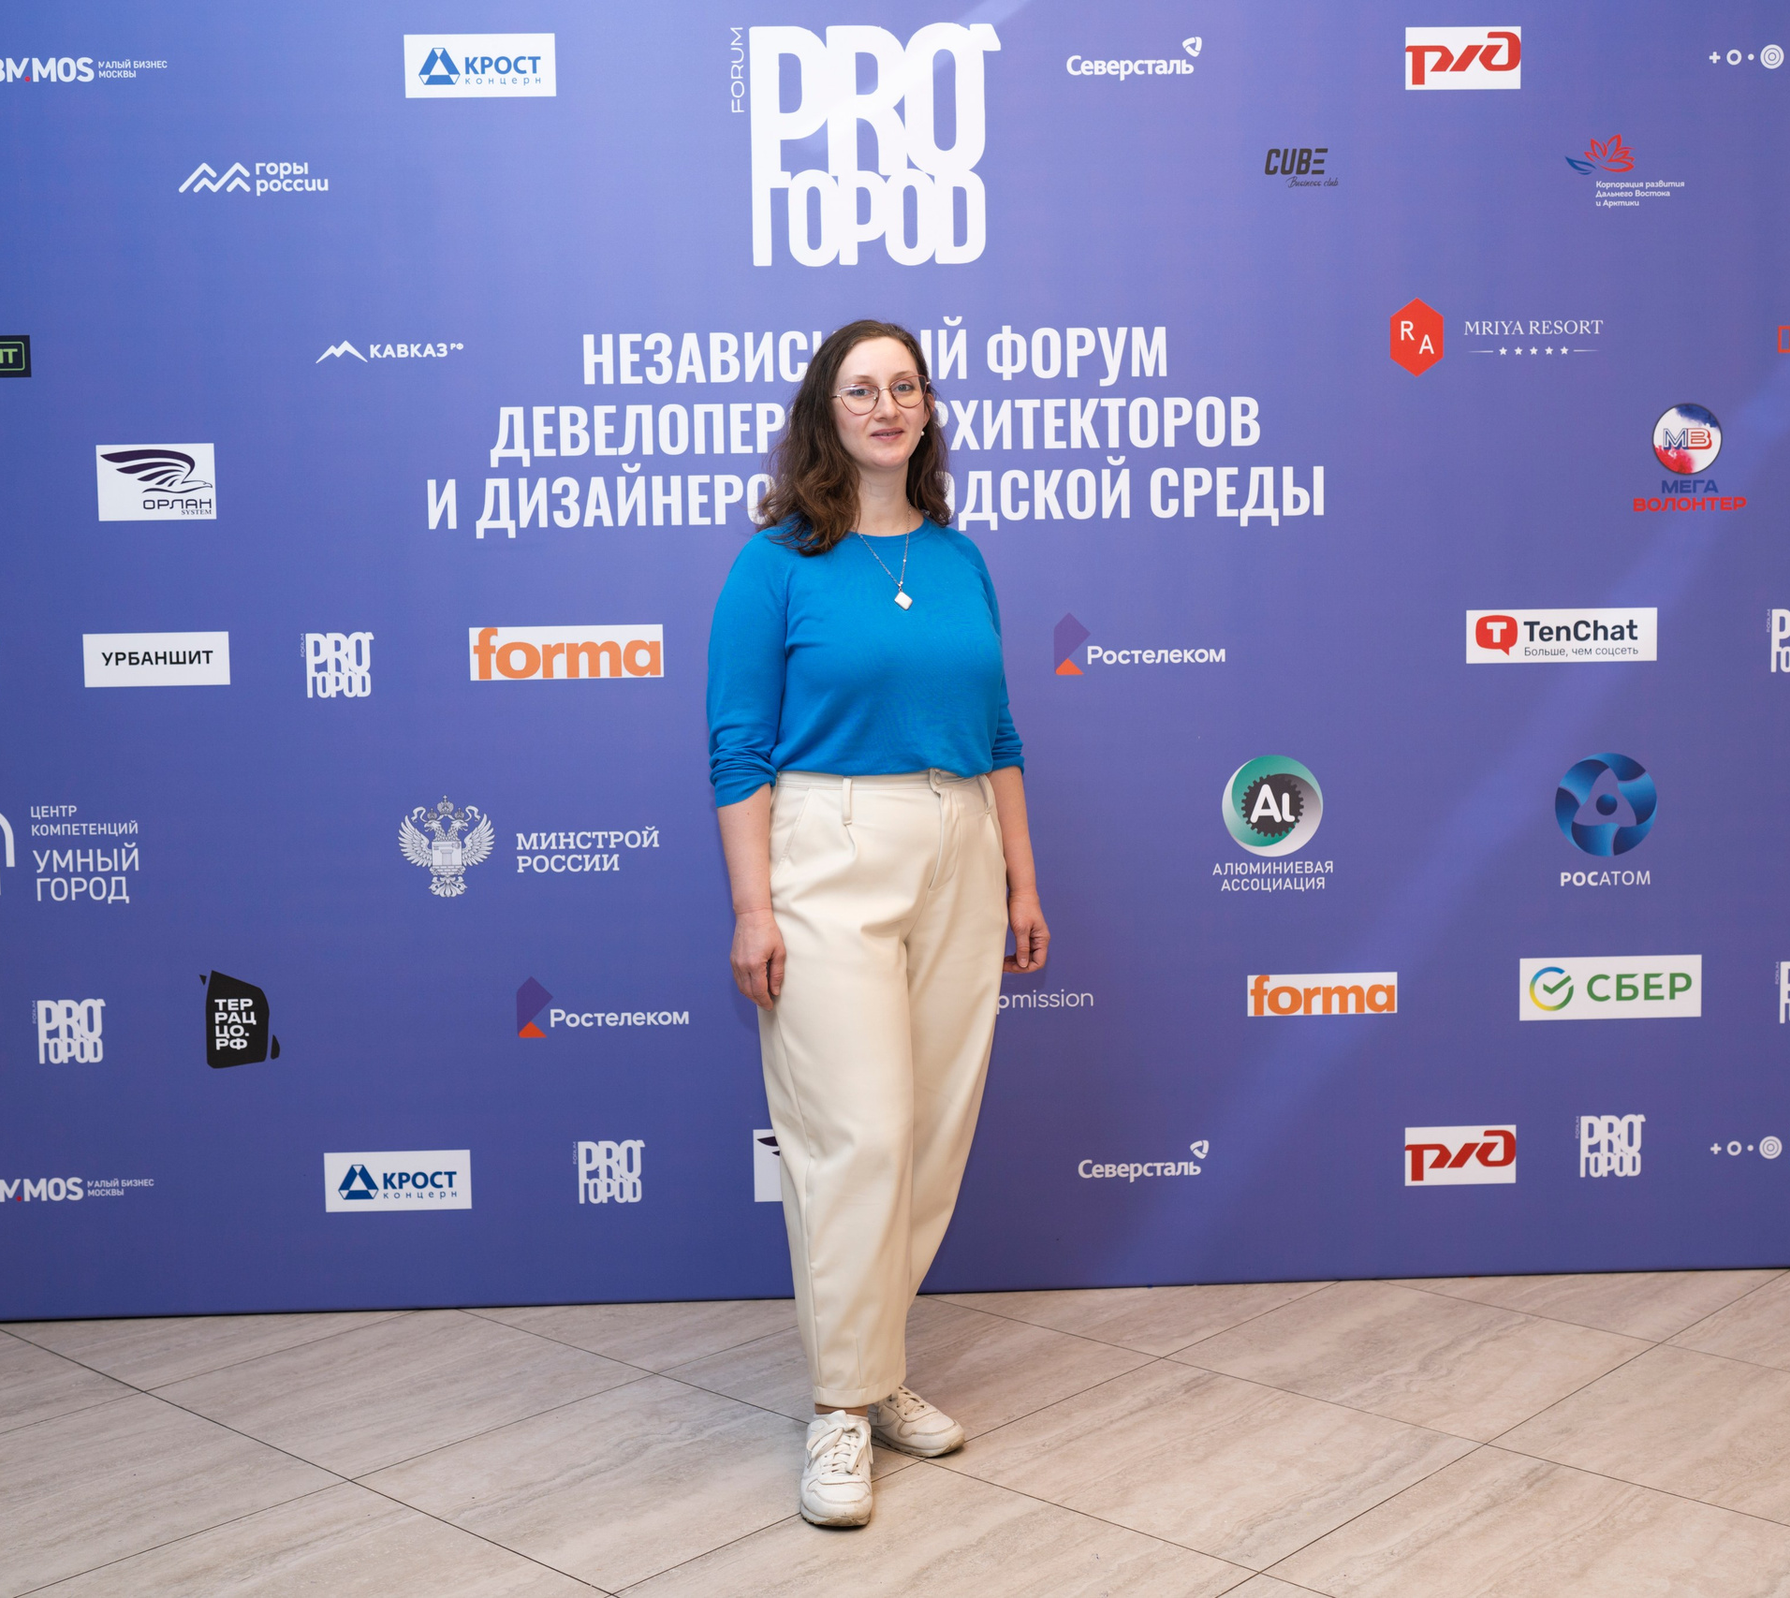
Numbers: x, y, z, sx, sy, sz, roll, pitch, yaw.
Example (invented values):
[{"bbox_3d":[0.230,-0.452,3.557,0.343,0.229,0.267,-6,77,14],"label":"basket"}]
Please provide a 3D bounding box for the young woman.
[{"bbox_3d":[-0.007,0.144,3.414,0.520,1.660,0.400,-4,6,-29],"label":"young woman"}]

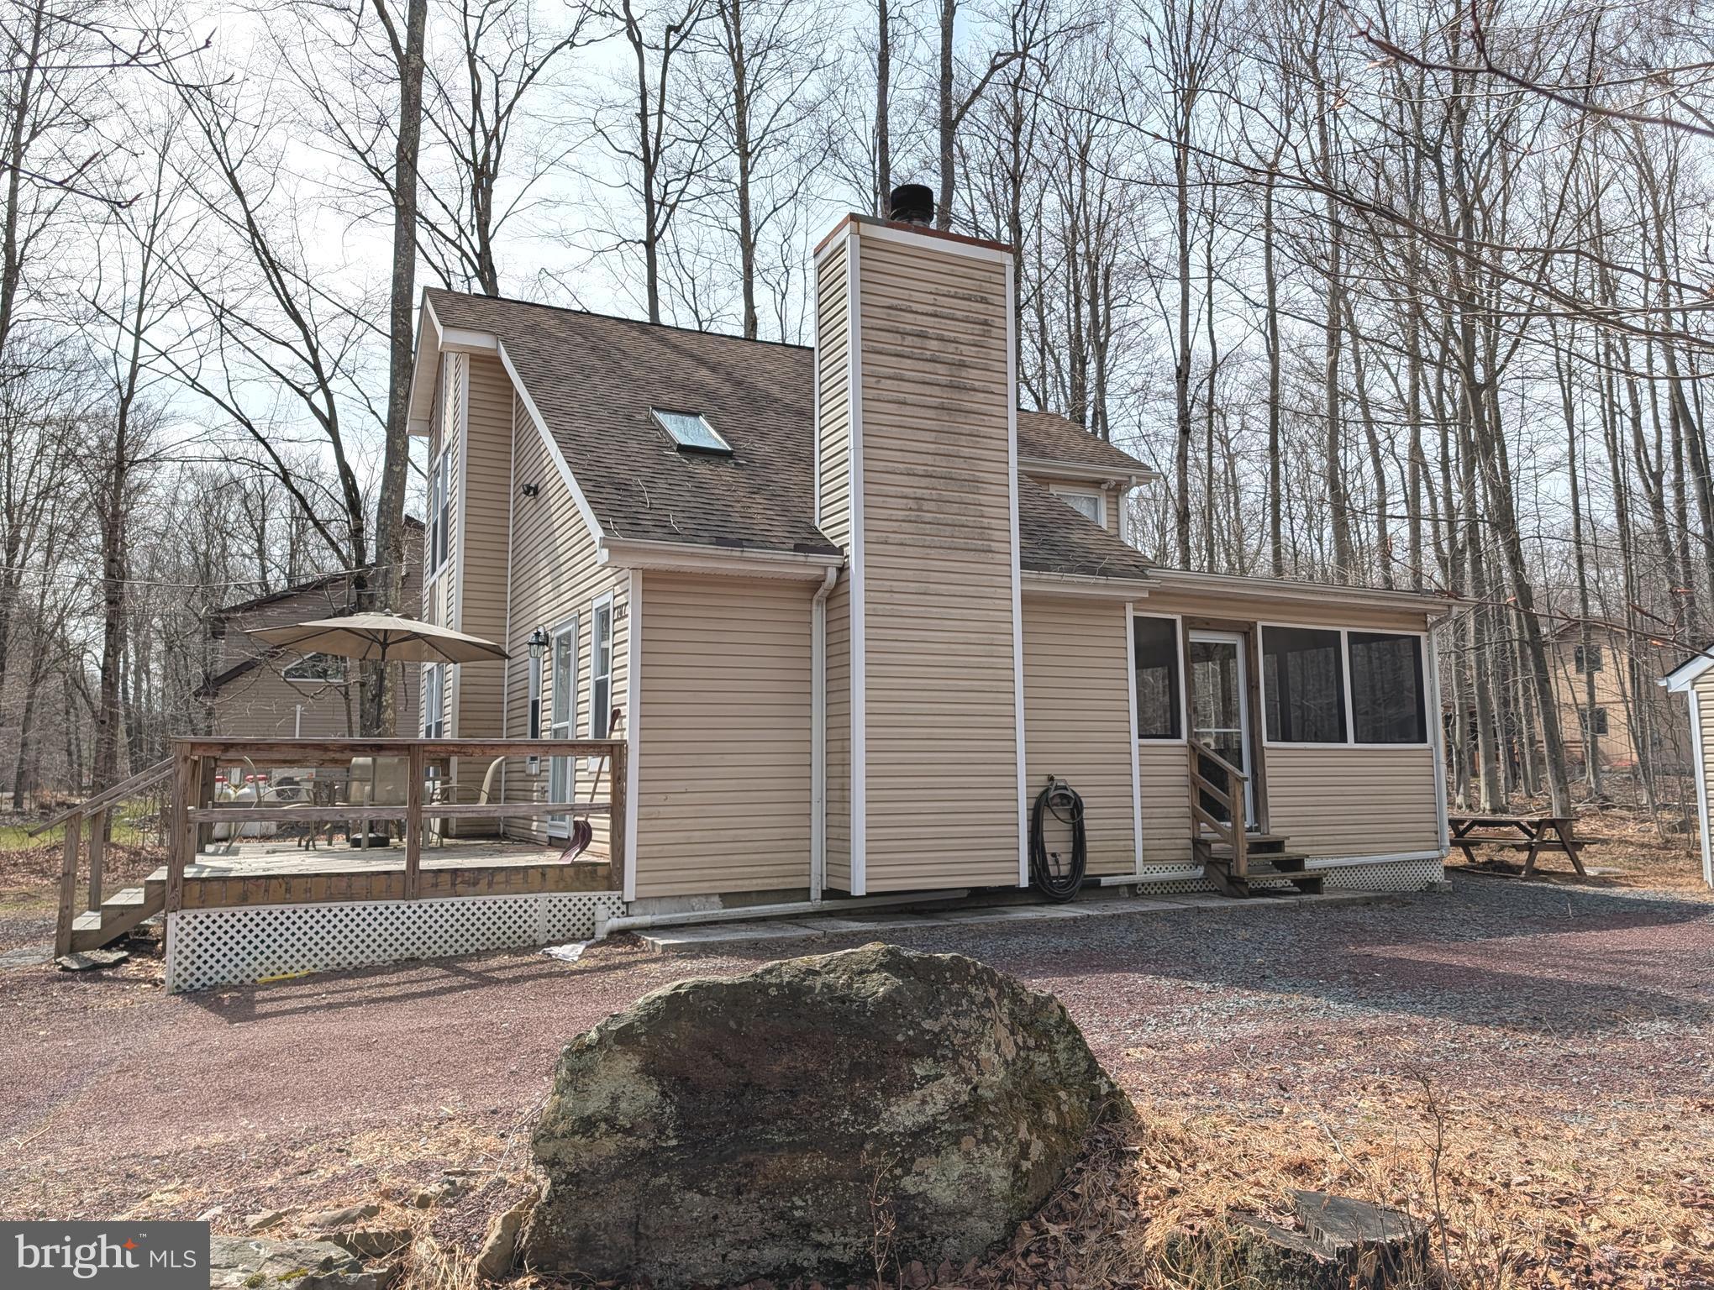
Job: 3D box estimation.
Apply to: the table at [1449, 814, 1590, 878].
[{"bbox_3d":[8.508,2.635,15.747,1.480,0.740,1.830,2,-6,-26],"label":"table"}]

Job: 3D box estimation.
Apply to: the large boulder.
[{"bbox_3d":[-0.049,1.442,3.894,1.980,0.960,0.950,0,-6,0],"label":"large boulder"}]

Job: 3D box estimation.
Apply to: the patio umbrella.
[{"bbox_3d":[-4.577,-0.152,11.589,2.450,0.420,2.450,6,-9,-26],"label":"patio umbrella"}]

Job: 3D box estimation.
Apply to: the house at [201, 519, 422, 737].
[{"bbox_3d":[-13.516,0.722,33.383,8.700,8.500,9.500,2,-7,-28],"label":"house"}]

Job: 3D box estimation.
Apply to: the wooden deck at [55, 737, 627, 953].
[{"bbox_3d":[-4.441,1.622,10.578,3.670,1.480,4.390,2,-6,-26],"label":"wooden deck"}]

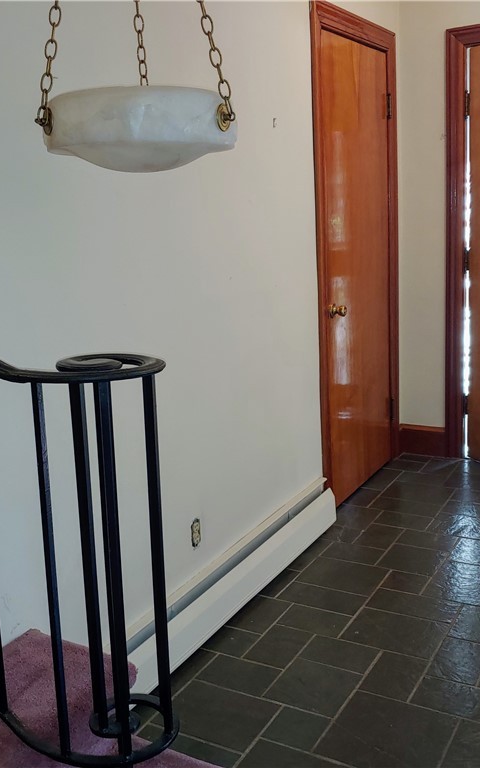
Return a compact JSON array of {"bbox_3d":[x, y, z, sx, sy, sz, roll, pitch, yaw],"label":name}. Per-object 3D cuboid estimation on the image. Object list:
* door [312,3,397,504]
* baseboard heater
[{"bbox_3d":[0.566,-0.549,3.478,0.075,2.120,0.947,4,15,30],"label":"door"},{"bbox_3d":[0.021,0.661,2.623,0.075,0.193,1.485,4,15,30],"label":"baseboard heater"}]

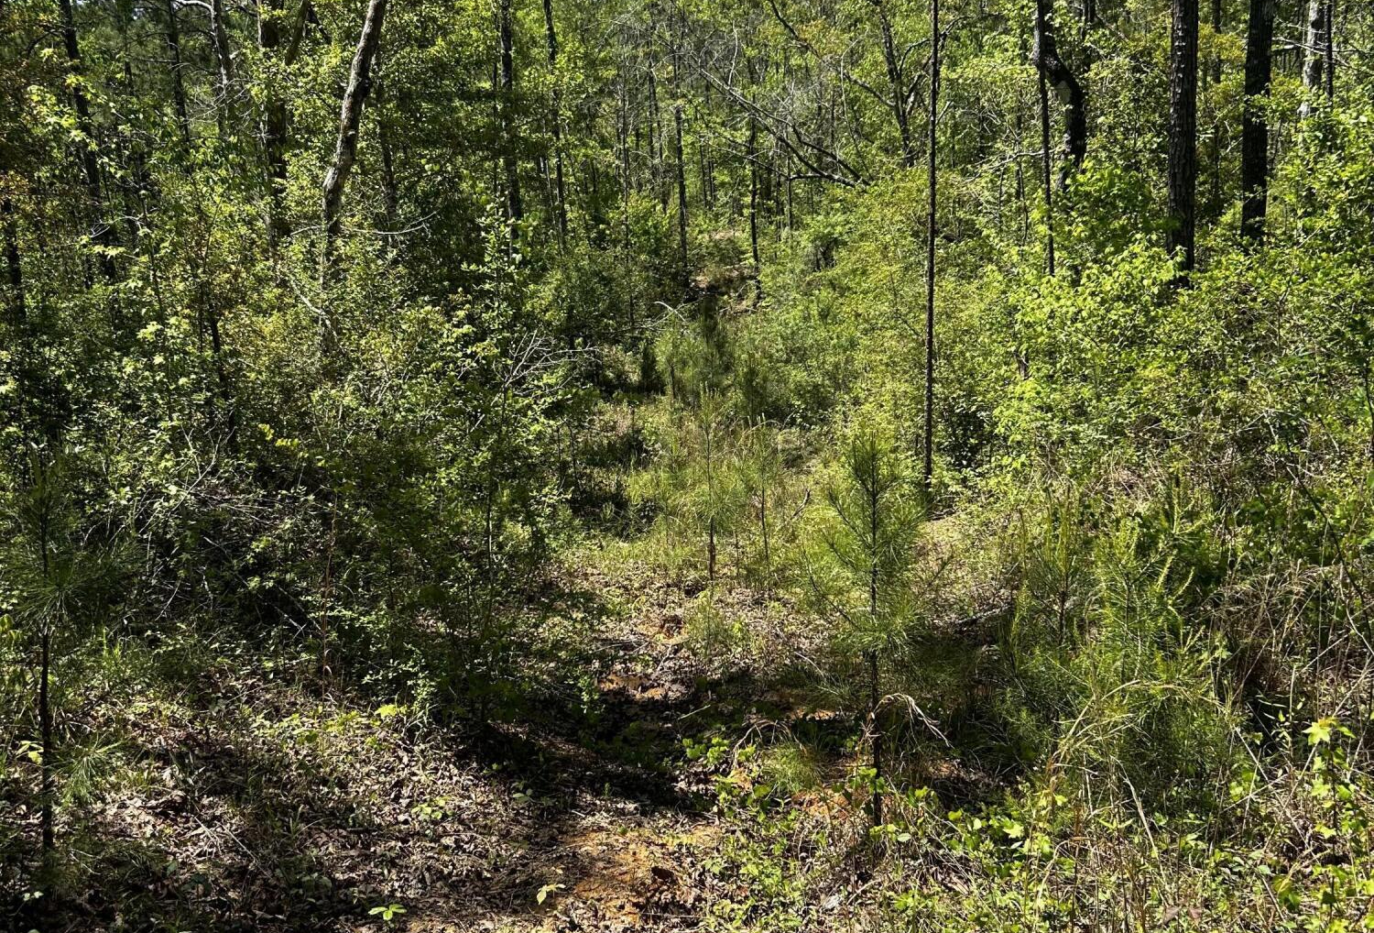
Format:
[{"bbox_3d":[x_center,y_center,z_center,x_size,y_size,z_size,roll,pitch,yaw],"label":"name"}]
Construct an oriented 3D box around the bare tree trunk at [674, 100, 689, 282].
[{"bbox_3d":[-0.082,-4.866,24.301,0.140,3.058,0.140,-3,7,0],"label":"bare tree trunk"}]

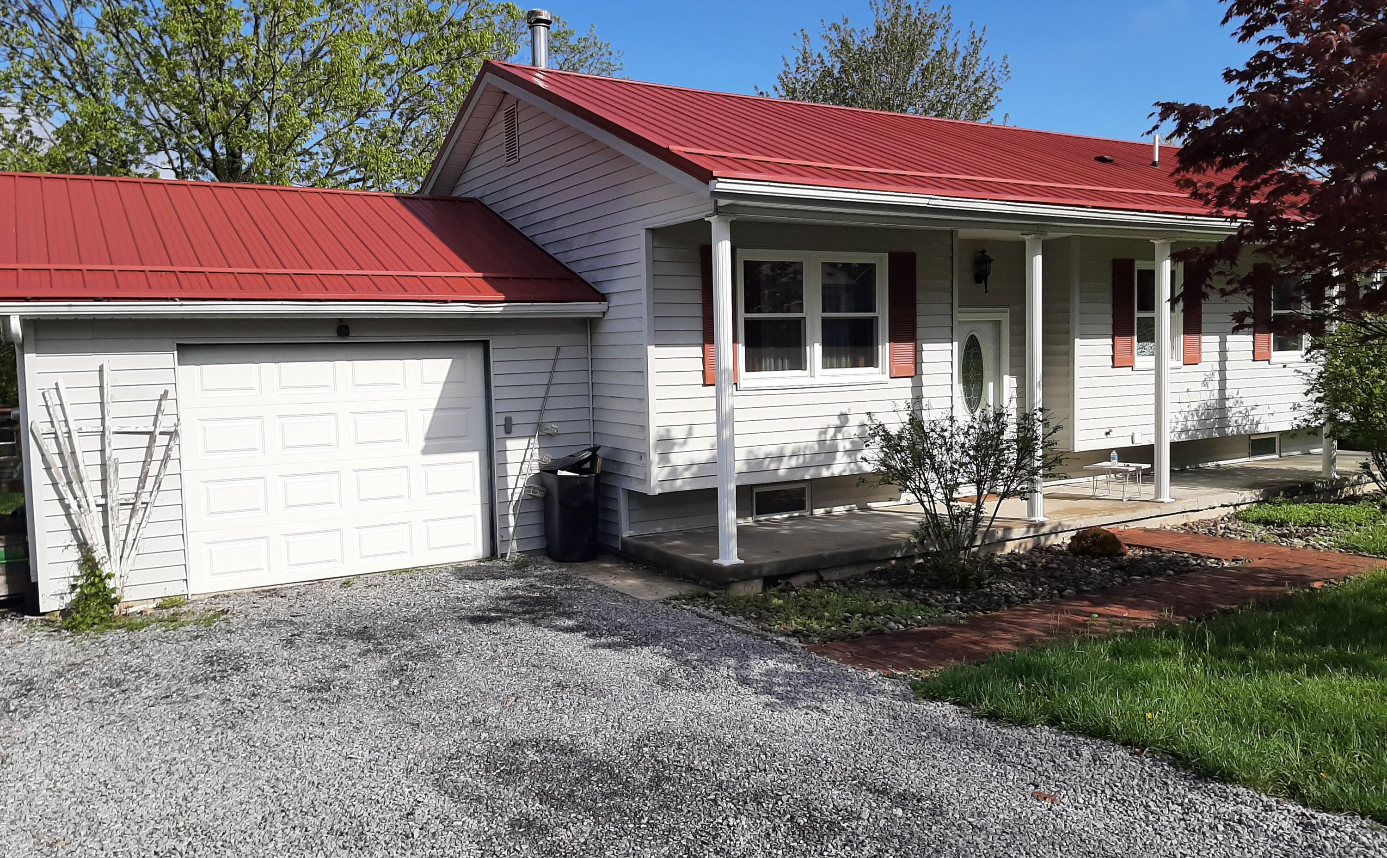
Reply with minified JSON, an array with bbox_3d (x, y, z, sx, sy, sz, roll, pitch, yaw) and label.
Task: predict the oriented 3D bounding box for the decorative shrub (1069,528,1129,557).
[{"bbox_3d":[3.765,1.014,9.714,0.554,0.277,0.535,-4,5,-31],"label":"decorative shrub"}]

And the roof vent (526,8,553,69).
[{"bbox_3d":[-1.852,-4.666,12.660,0.282,0.801,0.282,-4,5,-31],"label":"roof vent"}]

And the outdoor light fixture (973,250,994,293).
[{"bbox_3d":[3.490,-1.895,12.519,0.208,0.510,0.247,-4,5,-31],"label":"outdoor light fixture"}]

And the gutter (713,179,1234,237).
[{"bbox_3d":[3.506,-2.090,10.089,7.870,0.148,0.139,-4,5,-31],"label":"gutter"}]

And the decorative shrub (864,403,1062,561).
[{"bbox_3d":[2.420,0.498,9.364,1.703,1.435,1.584,-1,4,0],"label":"decorative shrub"}]

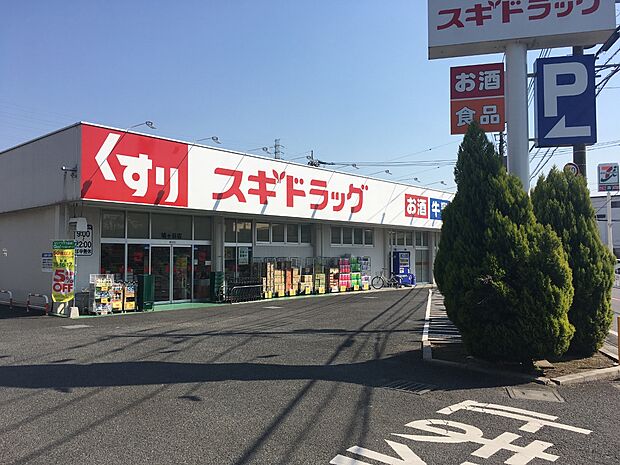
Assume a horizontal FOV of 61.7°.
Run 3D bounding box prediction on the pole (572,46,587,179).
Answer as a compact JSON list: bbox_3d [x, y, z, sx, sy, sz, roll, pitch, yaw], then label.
[{"bbox_3d":[6.390,-2.900,12.300,0.330,10.000,0.330,0,-3,0],"label":"pole"}]

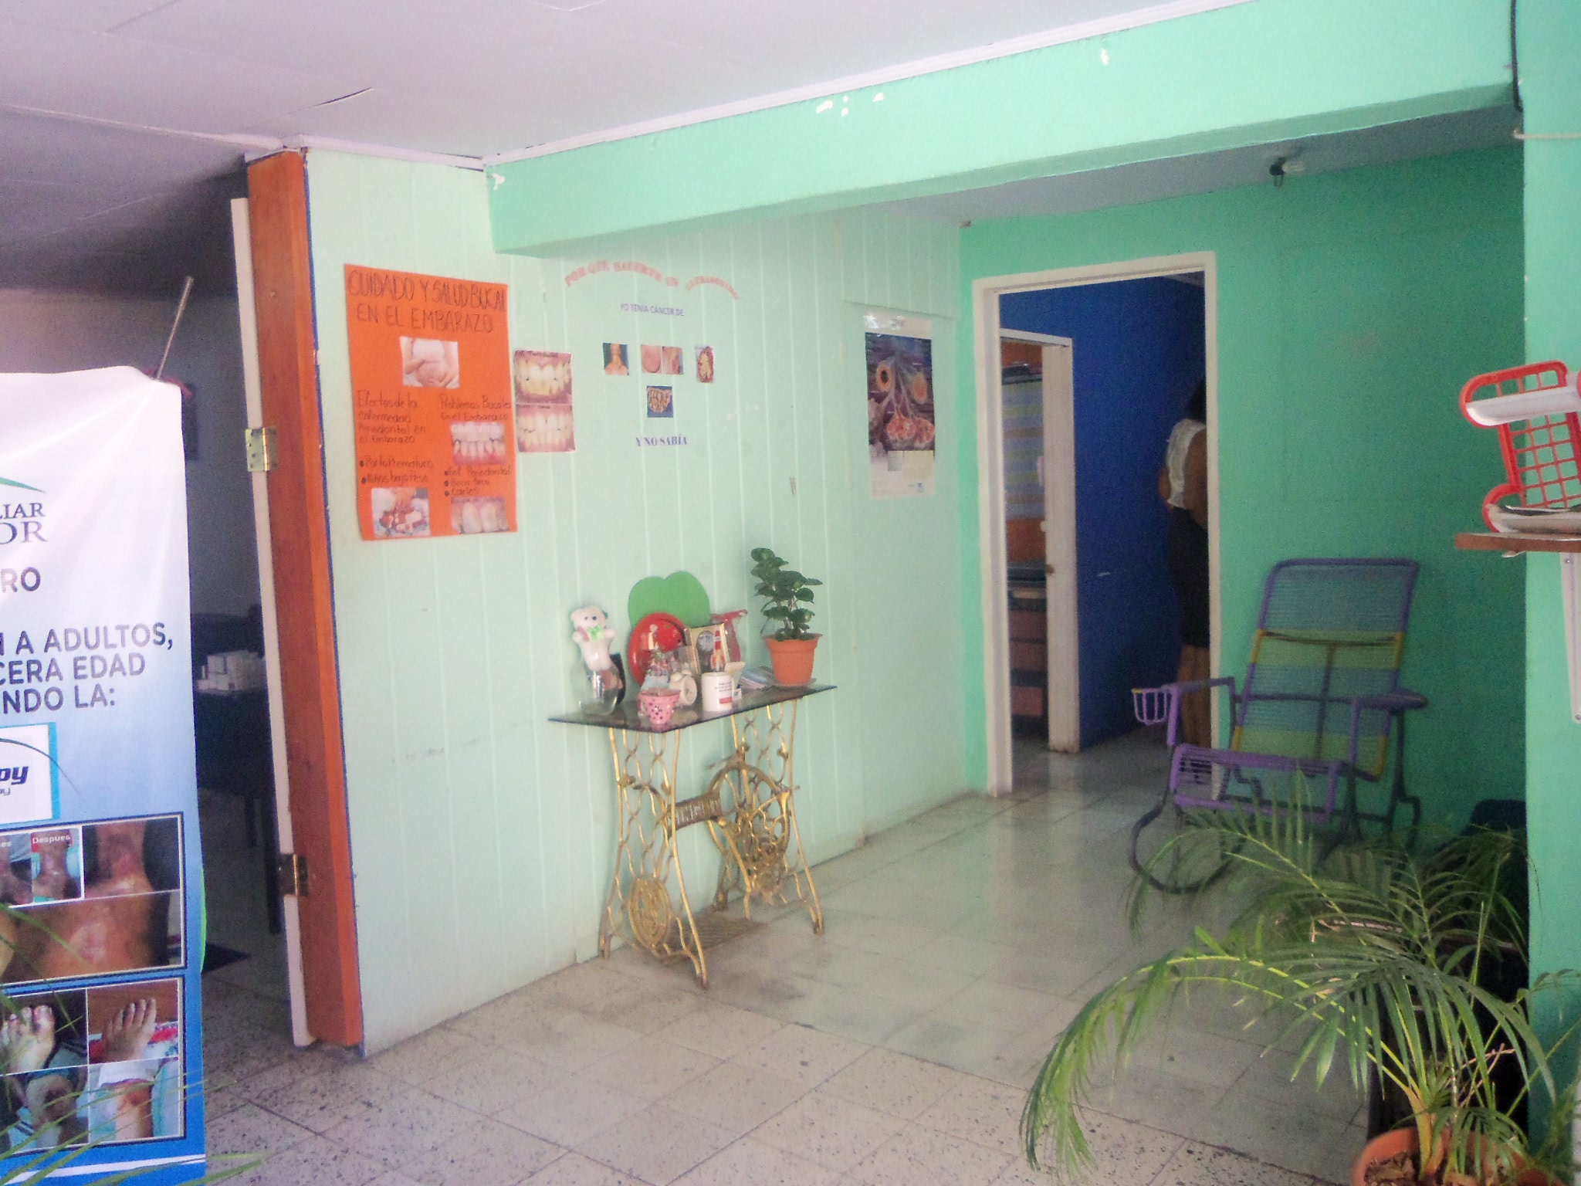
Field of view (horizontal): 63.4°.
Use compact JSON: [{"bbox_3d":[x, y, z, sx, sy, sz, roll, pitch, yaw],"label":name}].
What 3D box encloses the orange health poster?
[{"bbox_3d":[-0.918,-0.484,3.331,0.010,0.671,0.497,3,7,39],"label":"orange health poster"}]

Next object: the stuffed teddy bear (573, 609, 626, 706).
[{"bbox_3d":[-0.557,0.184,3.697,0.142,0.284,0.132,-4,6,-20],"label":"stuffed teddy bear"}]

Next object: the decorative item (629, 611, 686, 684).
[{"bbox_3d":[-0.403,0.172,3.921,0.061,0.218,0.203,3,7,39],"label":"decorative item"}]

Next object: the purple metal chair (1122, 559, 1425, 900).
[{"bbox_3d":[1.564,0.468,4.115,0.781,1.034,1.044,3,8,43],"label":"purple metal chair"}]

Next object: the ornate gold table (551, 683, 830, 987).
[{"bbox_3d":[-0.261,0.698,3.833,0.426,0.757,0.796,3,7,39],"label":"ornate gold table"}]

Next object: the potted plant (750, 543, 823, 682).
[{"bbox_3d":[-0.014,0.072,4.049,0.213,0.426,0.213,-2,6,0],"label":"potted plant"}]

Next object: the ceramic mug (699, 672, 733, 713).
[{"bbox_3d":[-0.213,0.281,3.664,0.091,0.103,0.091,-2,6,0],"label":"ceramic mug"}]

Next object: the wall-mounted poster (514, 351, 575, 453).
[{"bbox_3d":[-0.690,-0.539,3.613,0.008,0.278,0.210,3,7,39],"label":"wall-mounted poster"}]

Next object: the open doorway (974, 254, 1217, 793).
[{"bbox_3d":[1.232,-0.199,5.149,0.994,2.180,0.112,2,7,37],"label":"open doorway"}]

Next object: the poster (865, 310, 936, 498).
[{"bbox_3d":[0.441,-0.726,5.017,0.012,0.700,0.461,3,7,39],"label":"poster"}]

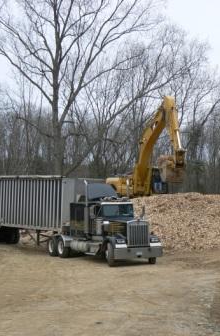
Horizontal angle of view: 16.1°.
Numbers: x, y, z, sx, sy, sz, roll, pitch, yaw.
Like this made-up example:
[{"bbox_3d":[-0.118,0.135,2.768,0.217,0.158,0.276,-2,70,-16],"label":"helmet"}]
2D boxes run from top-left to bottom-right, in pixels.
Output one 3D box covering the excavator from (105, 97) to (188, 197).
[{"bbox_3d":[2.550,-0.750,52.800,3.200,7.900,7.600,1,-1,-37],"label":"excavator"}]

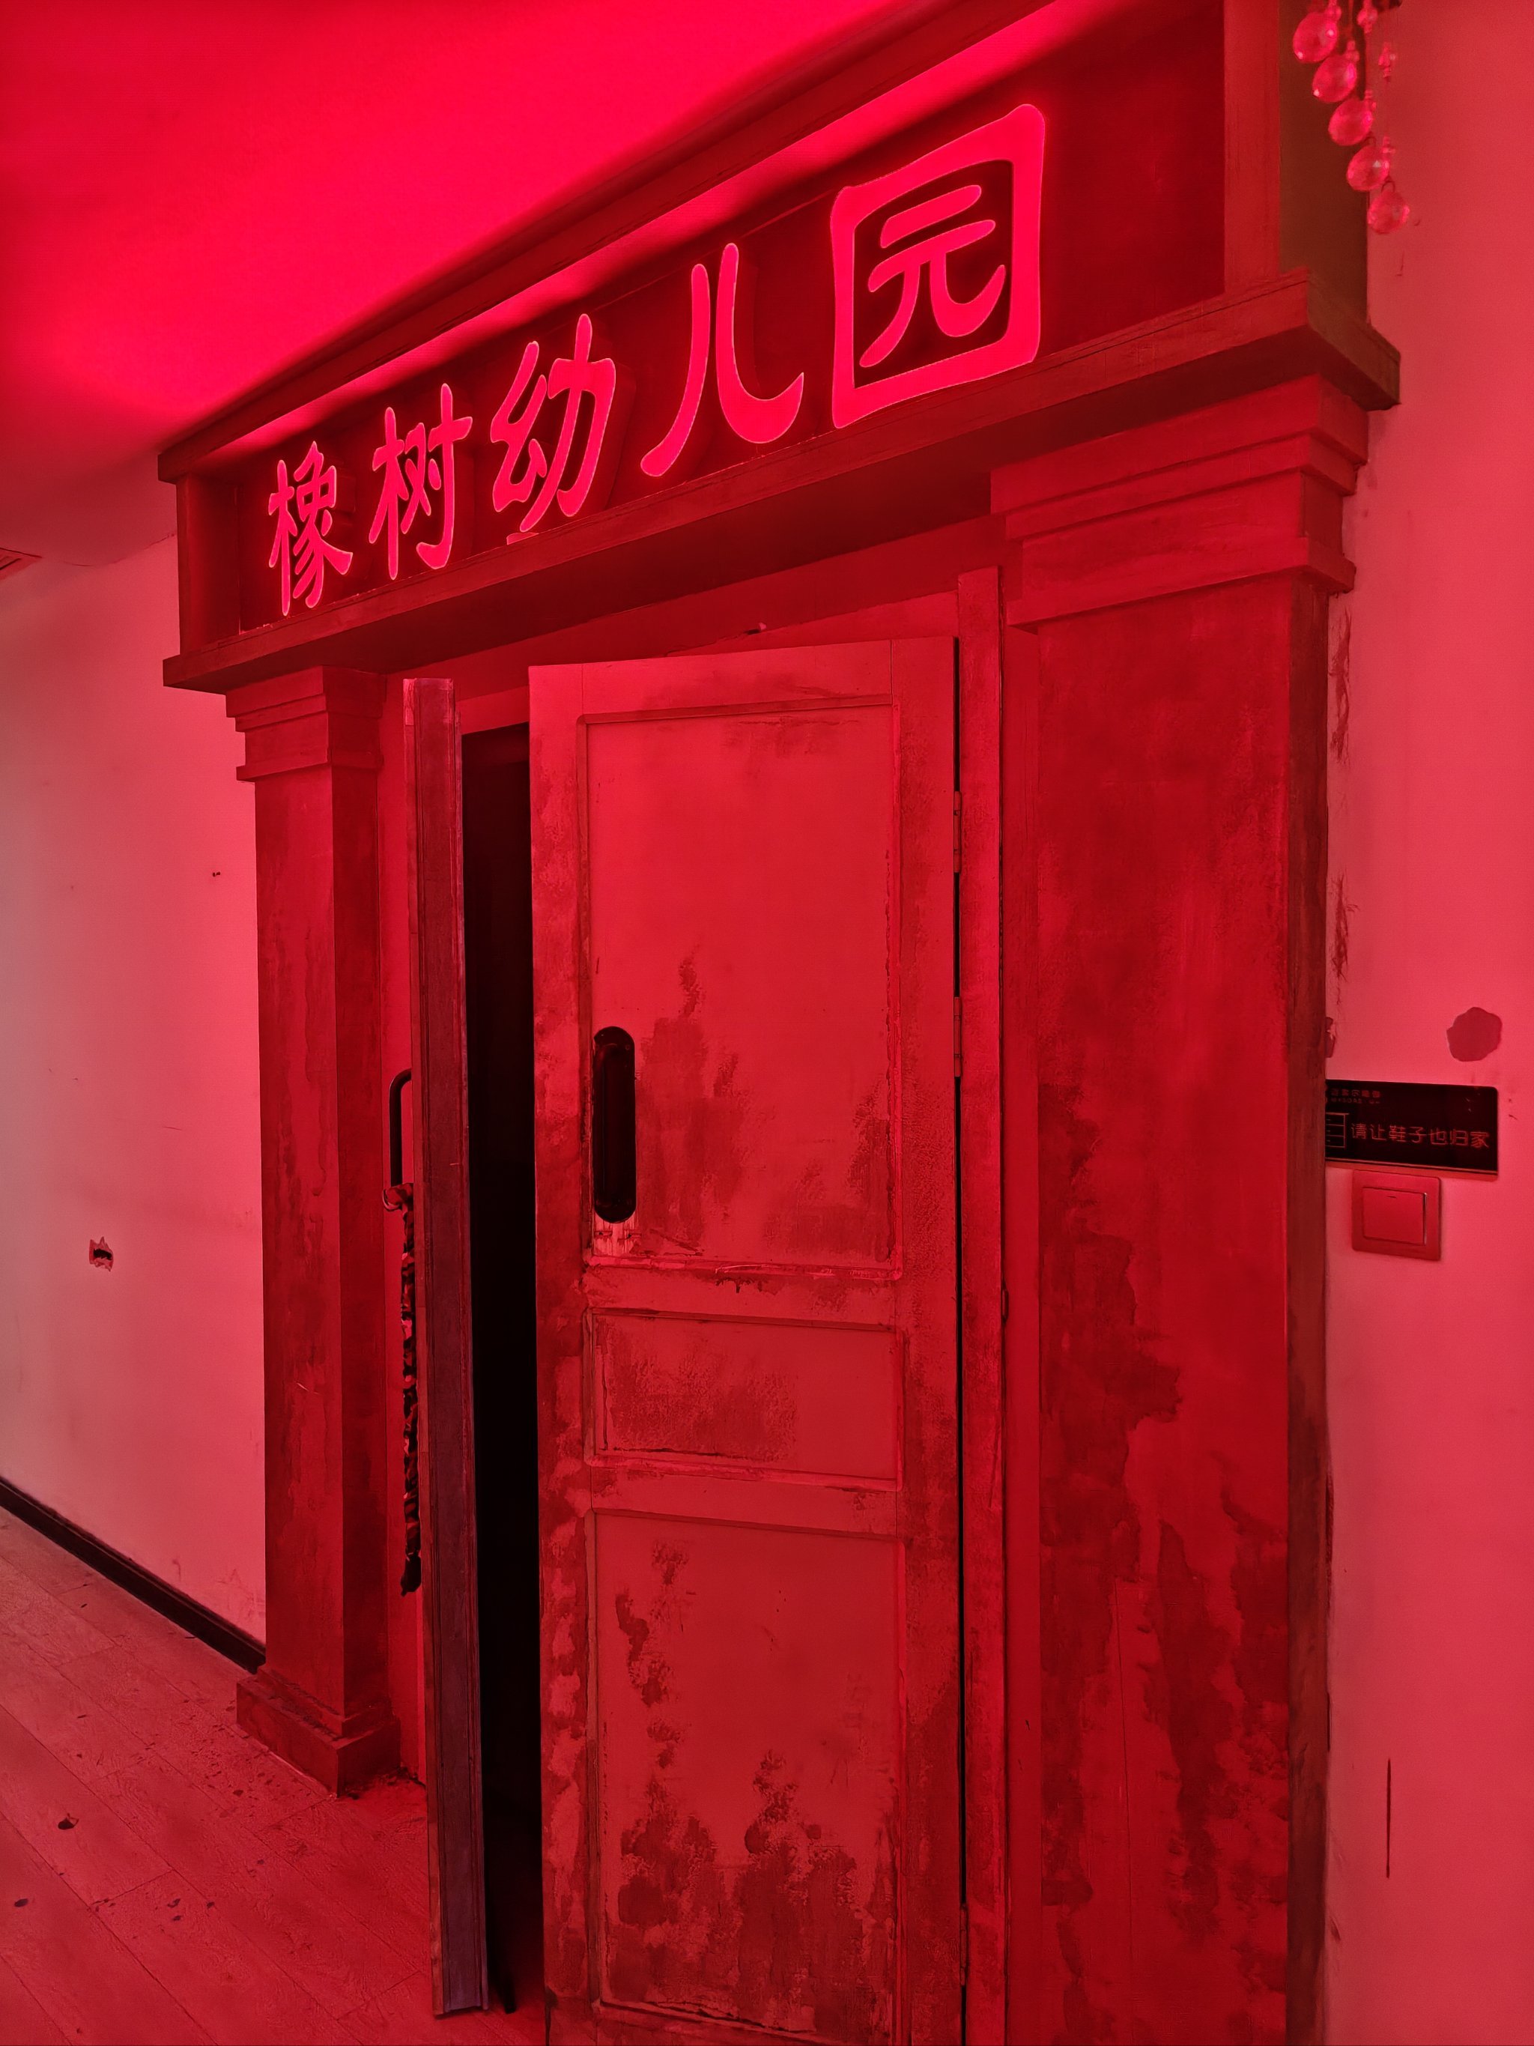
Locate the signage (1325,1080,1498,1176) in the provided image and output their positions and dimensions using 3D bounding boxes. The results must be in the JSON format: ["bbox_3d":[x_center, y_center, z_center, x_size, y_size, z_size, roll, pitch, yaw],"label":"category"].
[{"bbox_3d":[0.673,0.111,1.436,0.179,0.096,0.009,1,3,41],"label":"signage"}]

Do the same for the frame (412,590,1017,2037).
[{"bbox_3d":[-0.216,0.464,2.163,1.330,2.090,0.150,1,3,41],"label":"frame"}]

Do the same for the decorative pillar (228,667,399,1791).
[{"bbox_3d":[-0.941,0.408,2.772,0.410,2.170,0.133,1,3,41],"label":"decorative pillar"}]

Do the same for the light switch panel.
[{"bbox_3d":[0.667,0.205,1.444,0.086,0.086,0.011,1,3,41],"label":"light switch panel"}]

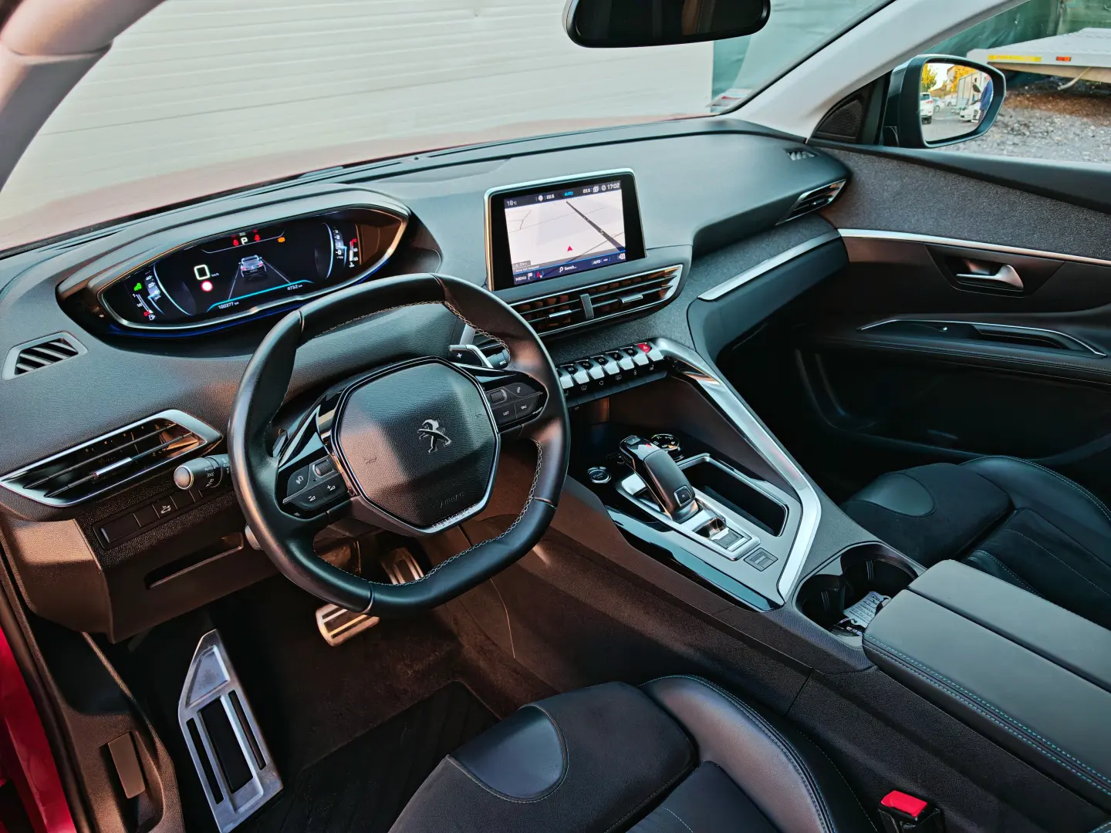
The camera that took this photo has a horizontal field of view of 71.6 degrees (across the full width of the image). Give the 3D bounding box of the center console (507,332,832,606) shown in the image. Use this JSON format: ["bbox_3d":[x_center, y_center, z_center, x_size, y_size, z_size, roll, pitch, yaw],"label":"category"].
[{"bbox_3d":[0.174,0.072,0.944,0.265,0.240,0.400,-18,31,-28],"label":"center console"}]

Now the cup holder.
[{"bbox_3d":[0.330,0.214,0.831,0.160,0.075,0.105,-18,31,-28],"label":"cup holder"}]

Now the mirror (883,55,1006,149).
[{"bbox_3d":[0.766,-0.634,1.542,0.220,0.165,0.135,-14,29,-21],"label":"mirror"}]

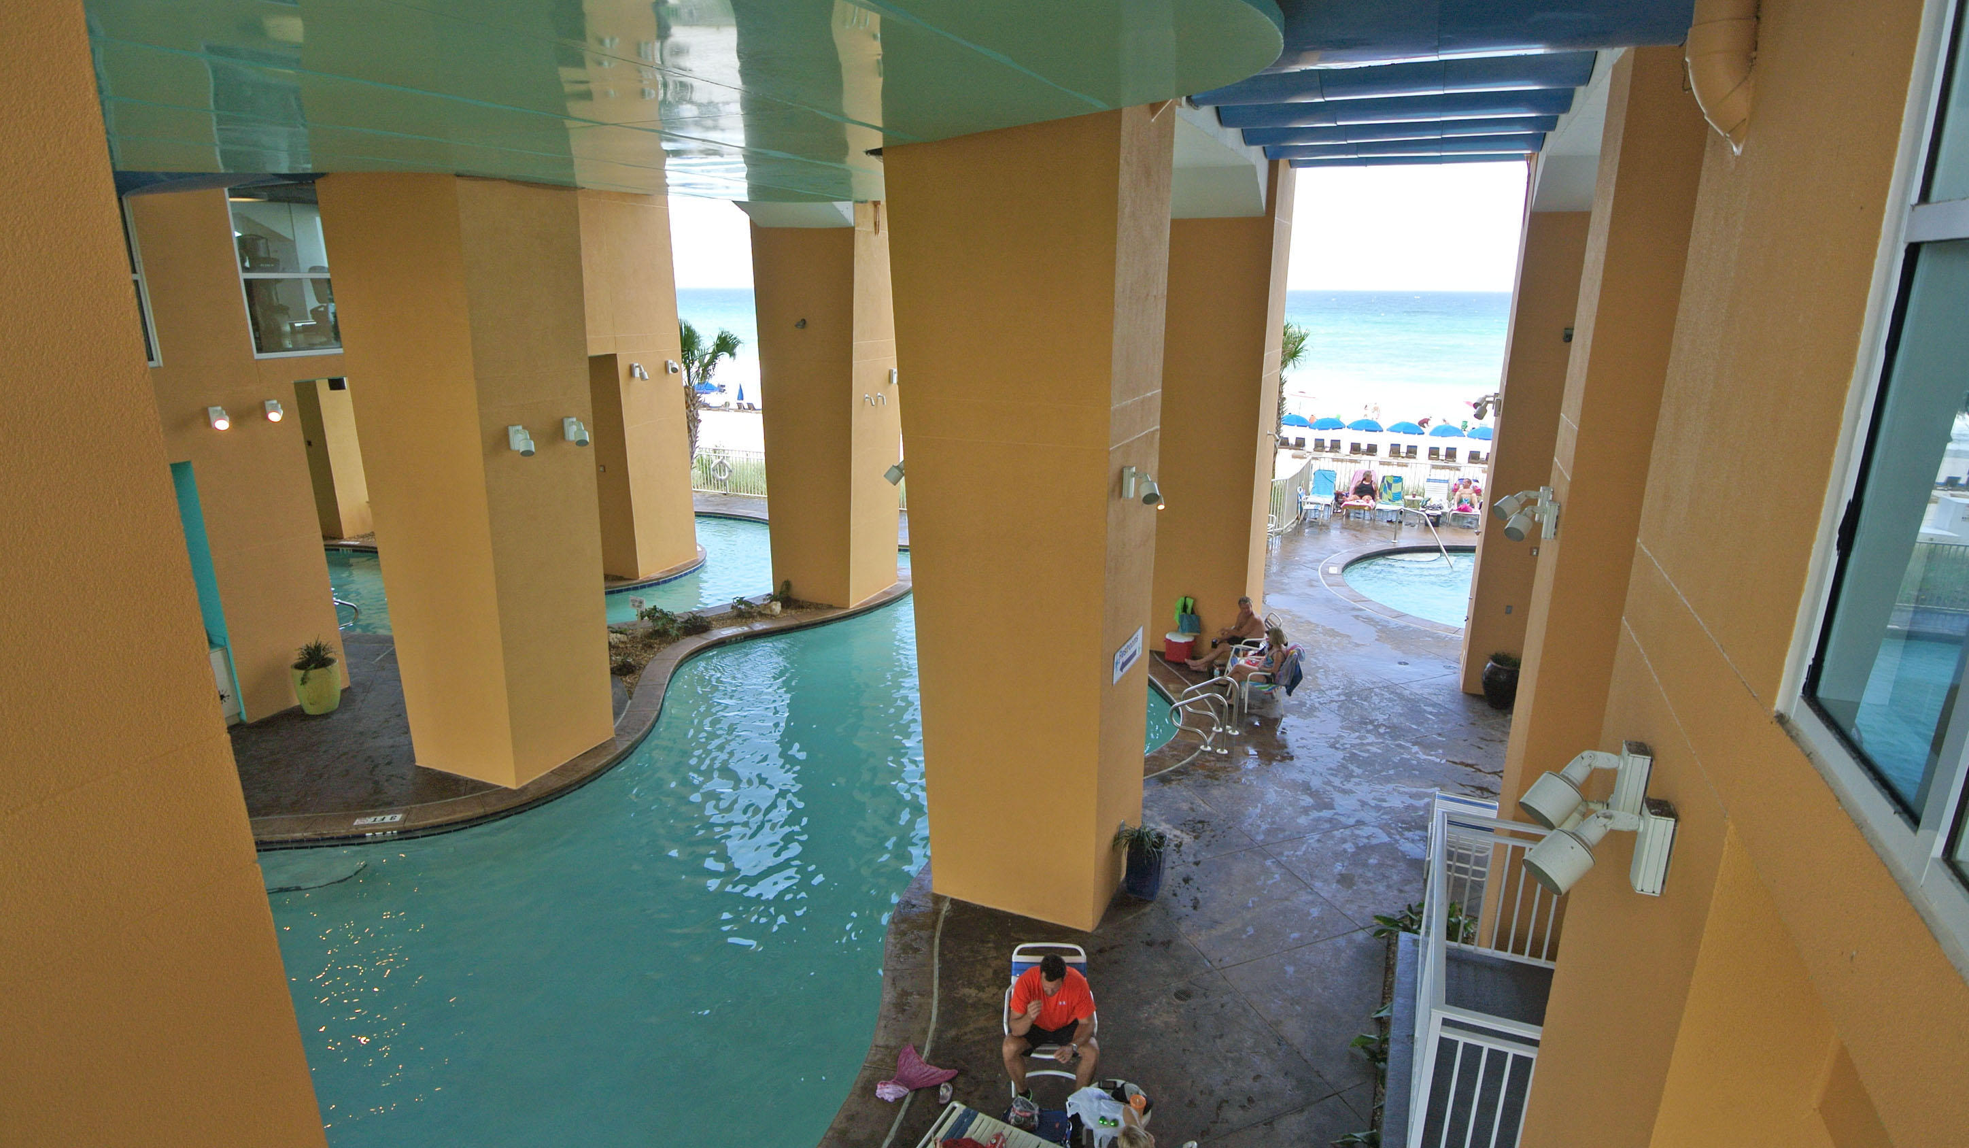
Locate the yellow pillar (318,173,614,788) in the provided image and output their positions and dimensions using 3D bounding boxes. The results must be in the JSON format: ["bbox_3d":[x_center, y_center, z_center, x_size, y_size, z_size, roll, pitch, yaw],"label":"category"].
[{"bbox_3d":[-5.537,-0.941,11.067,1.861,6.435,1.525,7,17,22],"label":"yellow pillar"}]

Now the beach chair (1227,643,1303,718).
[{"bbox_3d":[3.787,1.352,13.243,0.792,0.891,0.624,0,16,0],"label":"beach chair"}]

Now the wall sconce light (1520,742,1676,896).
[{"bbox_3d":[1.866,0.756,3.068,0.346,0.356,0.495,7,17,22],"label":"wall sconce light"}]

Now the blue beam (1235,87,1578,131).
[{"bbox_3d":[4.519,-5.296,10.936,3.465,0.574,0.792,7,18,23],"label":"blue beam"}]

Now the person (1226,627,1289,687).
[{"bbox_3d":[3.599,1.245,13.181,0.842,1.089,0.515,0,16,0],"label":"person"}]

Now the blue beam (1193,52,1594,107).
[{"bbox_3d":[3.902,-4.909,9.585,3.465,0.574,0.792,7,18,23],"label":"blue beam"}]

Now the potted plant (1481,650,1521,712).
[{"bbox_3d":[7.024,1.406,13.275,0.574,0.812,0.574,7,17,22],"label":"potted plant"}]

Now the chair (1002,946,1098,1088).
[{"bbox_3d":[0.444,3.142,6.983,0.614,0.881,0.693,1,16,3],"label":"chair"}]

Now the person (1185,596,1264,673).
[{"bbox_3d":[3.561,0.886,14.283,1.069,1.208,0.614,5,17,16],"label":"person"}]

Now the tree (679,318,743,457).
[{"bbox_3d":[-8.050,-4.869,28.071,2.376,4.554,2.376,7,17,22],"label":"tree"}]

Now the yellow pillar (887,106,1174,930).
[{"bbox_3d":[0.390,-0.330,8.770,1.861,6.583,1.584,7,17,22],"label":"yellow pillar"}]

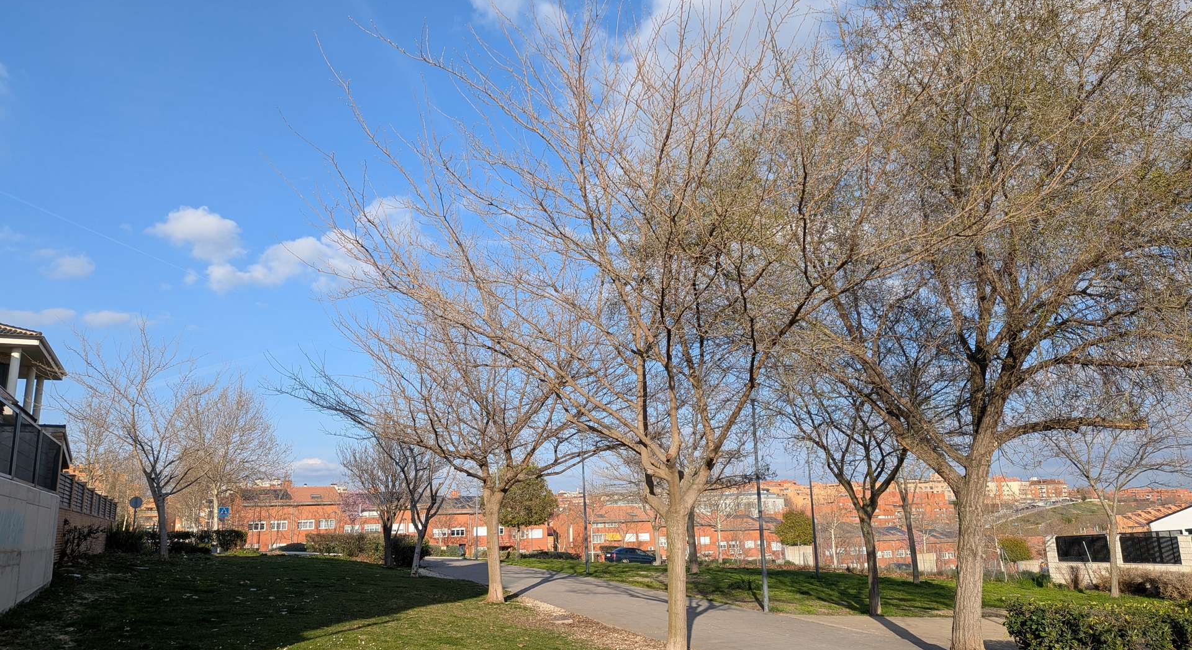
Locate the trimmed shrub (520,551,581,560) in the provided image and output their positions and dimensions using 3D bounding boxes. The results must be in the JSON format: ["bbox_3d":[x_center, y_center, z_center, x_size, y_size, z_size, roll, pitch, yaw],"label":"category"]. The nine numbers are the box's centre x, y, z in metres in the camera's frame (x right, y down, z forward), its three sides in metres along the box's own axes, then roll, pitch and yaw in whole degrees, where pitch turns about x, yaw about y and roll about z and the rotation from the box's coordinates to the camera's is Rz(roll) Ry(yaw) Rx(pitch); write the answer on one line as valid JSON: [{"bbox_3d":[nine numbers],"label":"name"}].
[{"bbox_3d":[-2.272,11.784,42.000,3.000,0.600,1.200,-1,-13,0],"label":"trimmed shrub"}]

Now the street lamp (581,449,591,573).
[{"bbox_3d":[-0.347,5.599,25.486,0.300,4.000,0.300,-1,-13,-1],"label":"street lamp"}]

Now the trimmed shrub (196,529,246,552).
[{"bbox_3d":[-19.881,11.477,44.000,2.700,1.350,1.500,-1,-13,0],"label":"trimmed shrub"}]

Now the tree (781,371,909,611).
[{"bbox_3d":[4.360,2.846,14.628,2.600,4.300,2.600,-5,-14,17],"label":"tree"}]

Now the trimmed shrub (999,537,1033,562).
[{"bbox_3d":[28.489,15.207,56.000,2.400,1.800,2.200,-1,-13,0],"label":"trimmed shrub"}]

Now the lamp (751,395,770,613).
[{"bbox_3d":[2.999,3.140,15.211,0.300,4.050,0.300,-4,-13,10],"label":"lamp"}]

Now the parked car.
[{"bbox_3d":[3.086,18.495,66.000,4.450,1.440,1.720,6,-15,-29],"label":"parked car"}]

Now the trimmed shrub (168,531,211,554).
[{"bbox_3d":[-20.633,11.097,42.000,2.200,1.200,1.300,-1,-13,0],"label":"trimmed shrub"}]

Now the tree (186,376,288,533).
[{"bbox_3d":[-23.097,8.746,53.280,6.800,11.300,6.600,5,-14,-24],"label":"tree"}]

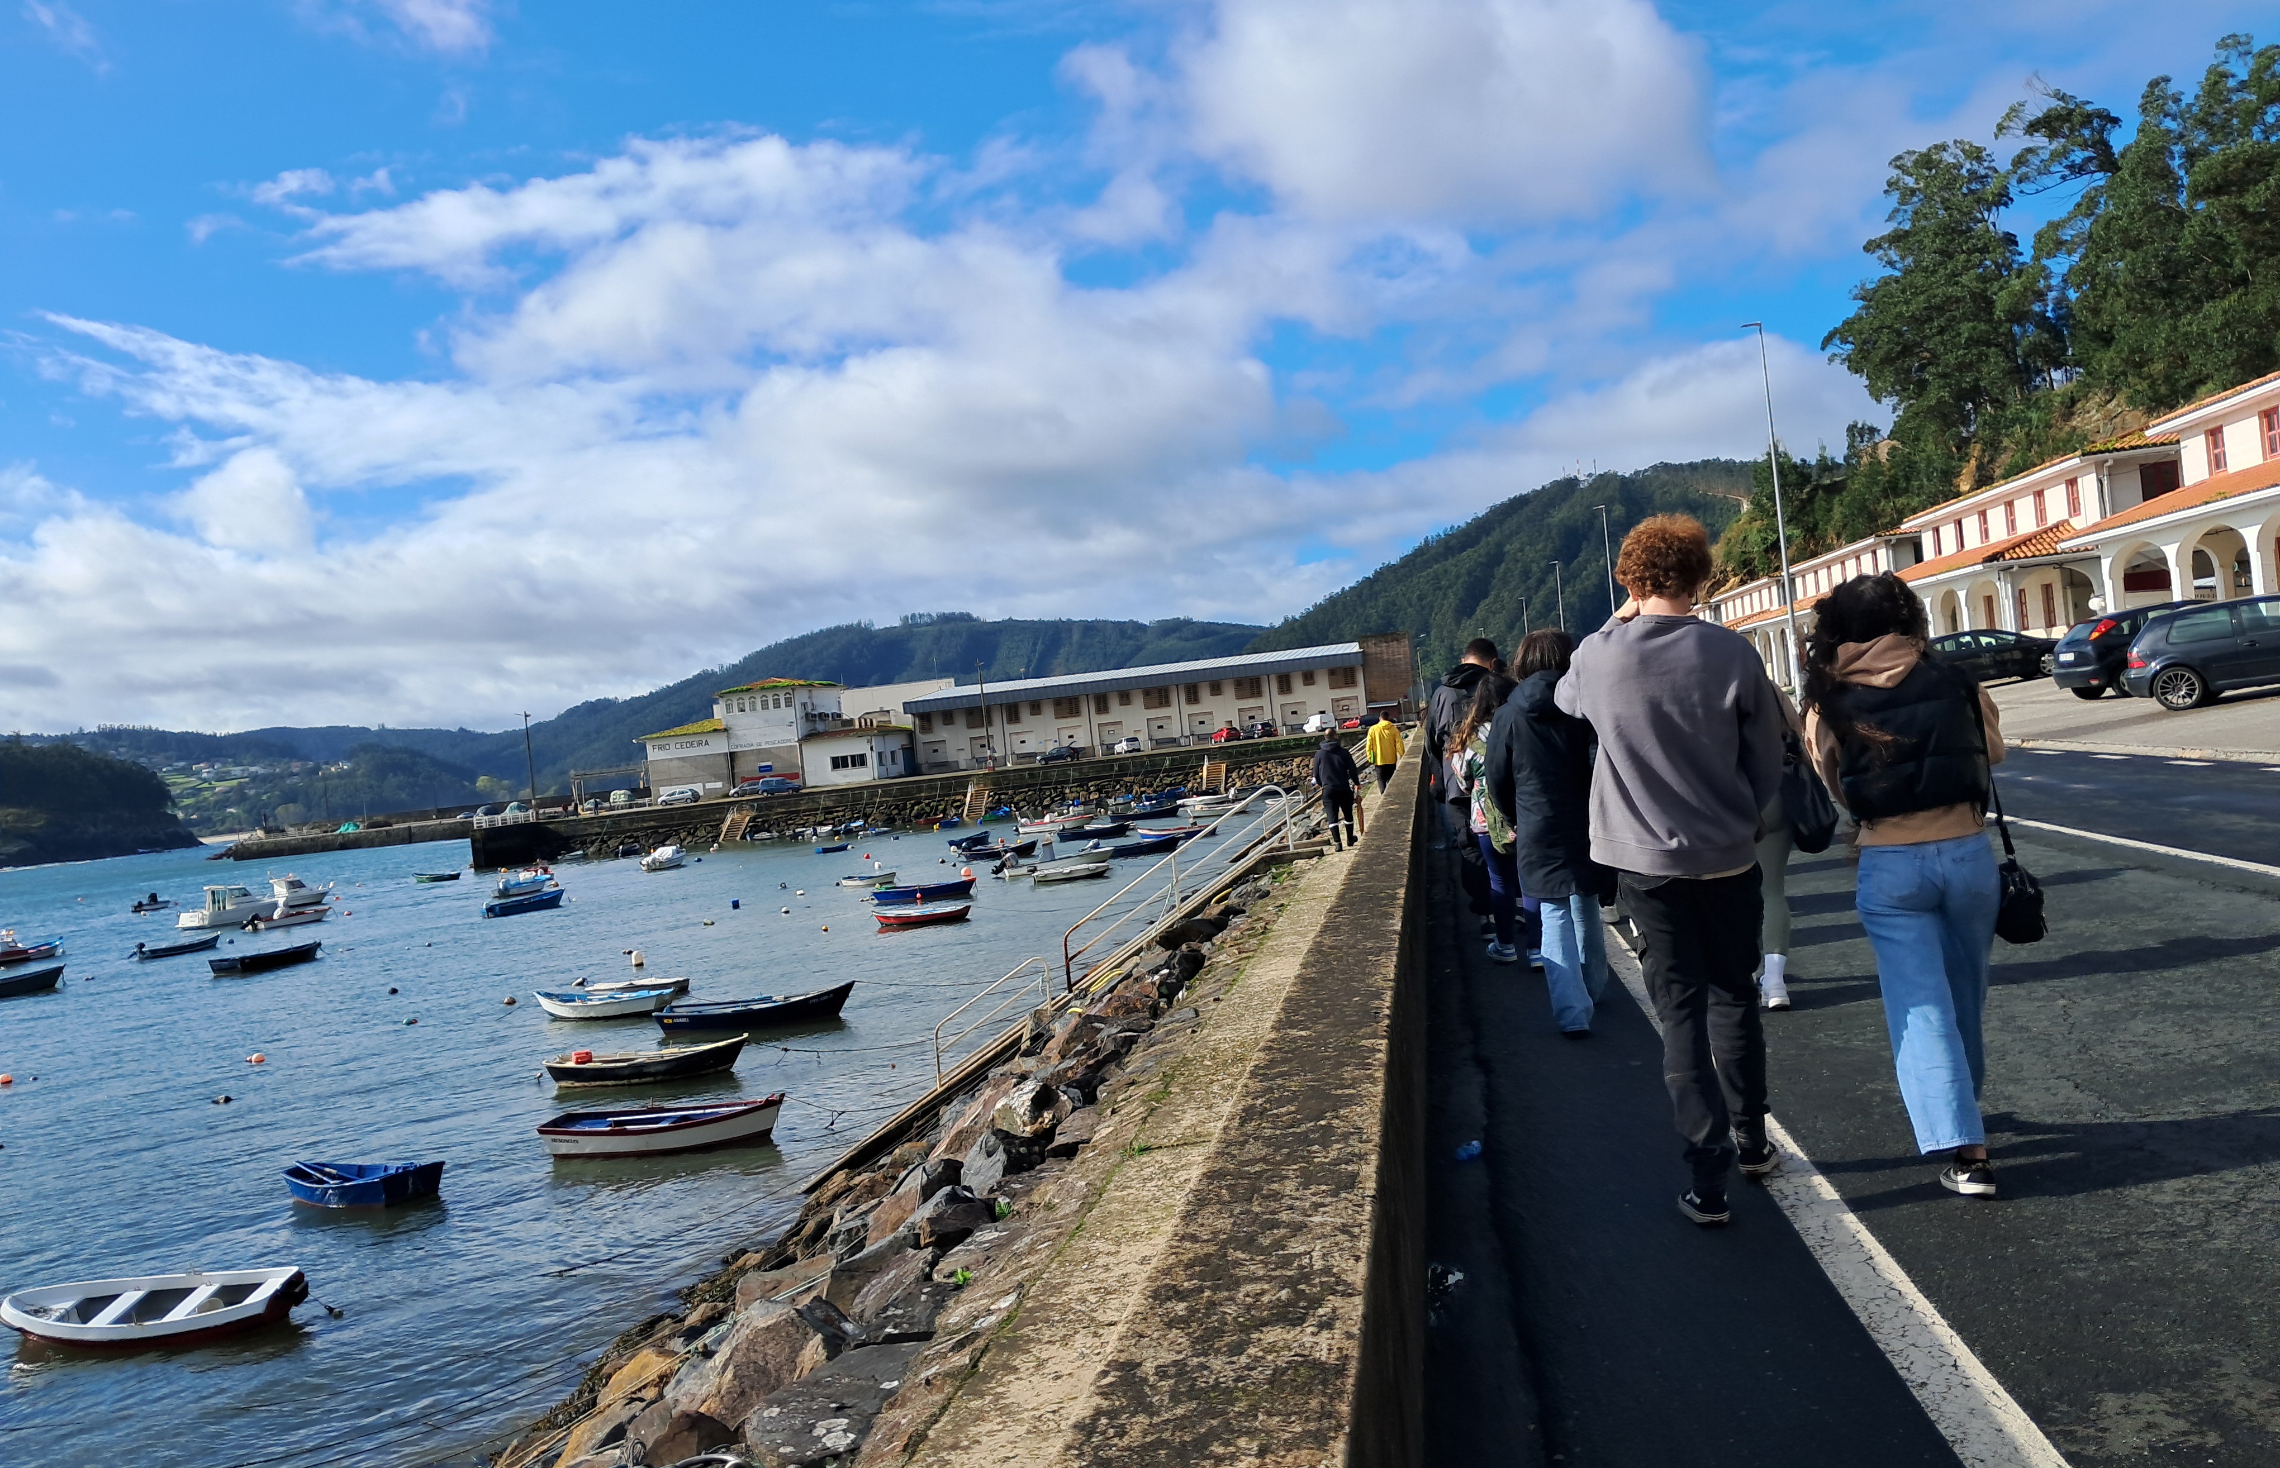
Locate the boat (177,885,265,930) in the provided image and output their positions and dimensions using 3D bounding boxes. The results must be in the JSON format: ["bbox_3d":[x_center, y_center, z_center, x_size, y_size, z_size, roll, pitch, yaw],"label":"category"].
[{"bbox_3d":[-59.392,11.160,115.580,2.400,2.800,6.600,-6,0,15],"label":"boat"}]

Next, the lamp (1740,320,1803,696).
[{"bbox_3d":[15.048,-4.909,42.316,0.650,9.670,0.250,-6,0,9],"label":"lamp"}]

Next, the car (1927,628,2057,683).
[{"bbox_3d":[21.525,-2.007,45.701,4.600,1.420,1.800,-6,0,9],"label":"car"}]

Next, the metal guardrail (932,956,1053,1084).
[{"bbox_3d":[-2.207,4.350,26.796,1.890,1.840,0.070,-6,0,9],"label":"metal guardrail"}]

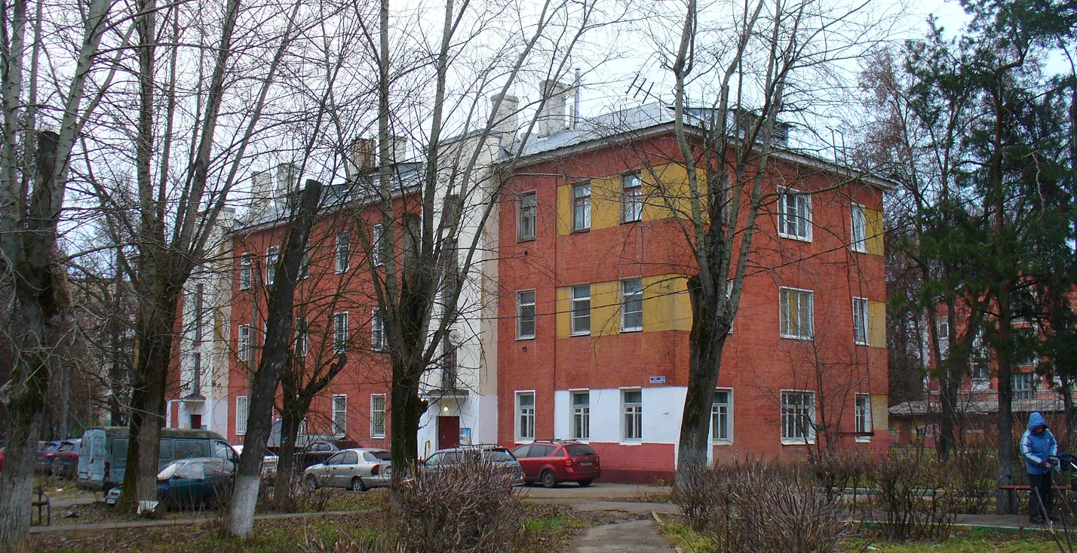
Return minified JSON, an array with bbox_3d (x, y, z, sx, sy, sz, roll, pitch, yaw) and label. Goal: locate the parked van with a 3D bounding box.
[{"bbox_3d":[-11.353,5.647,35.551,4.950,2.000,1.880,7,-10,-42],"label":"parked van"}]

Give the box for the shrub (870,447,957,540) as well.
[{"bbox_3d":[5.031,2.906,15.517,1.174,1.161,1.115,0,-7,0],"label":"shrub"}]

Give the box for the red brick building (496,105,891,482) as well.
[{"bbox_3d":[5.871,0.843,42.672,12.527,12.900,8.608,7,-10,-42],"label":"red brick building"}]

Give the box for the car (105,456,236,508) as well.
[{"bbox_3d":[-10.592,6.025,34.300,4.270,1.420,1.680,7,-10,-42],"label":"car"}]

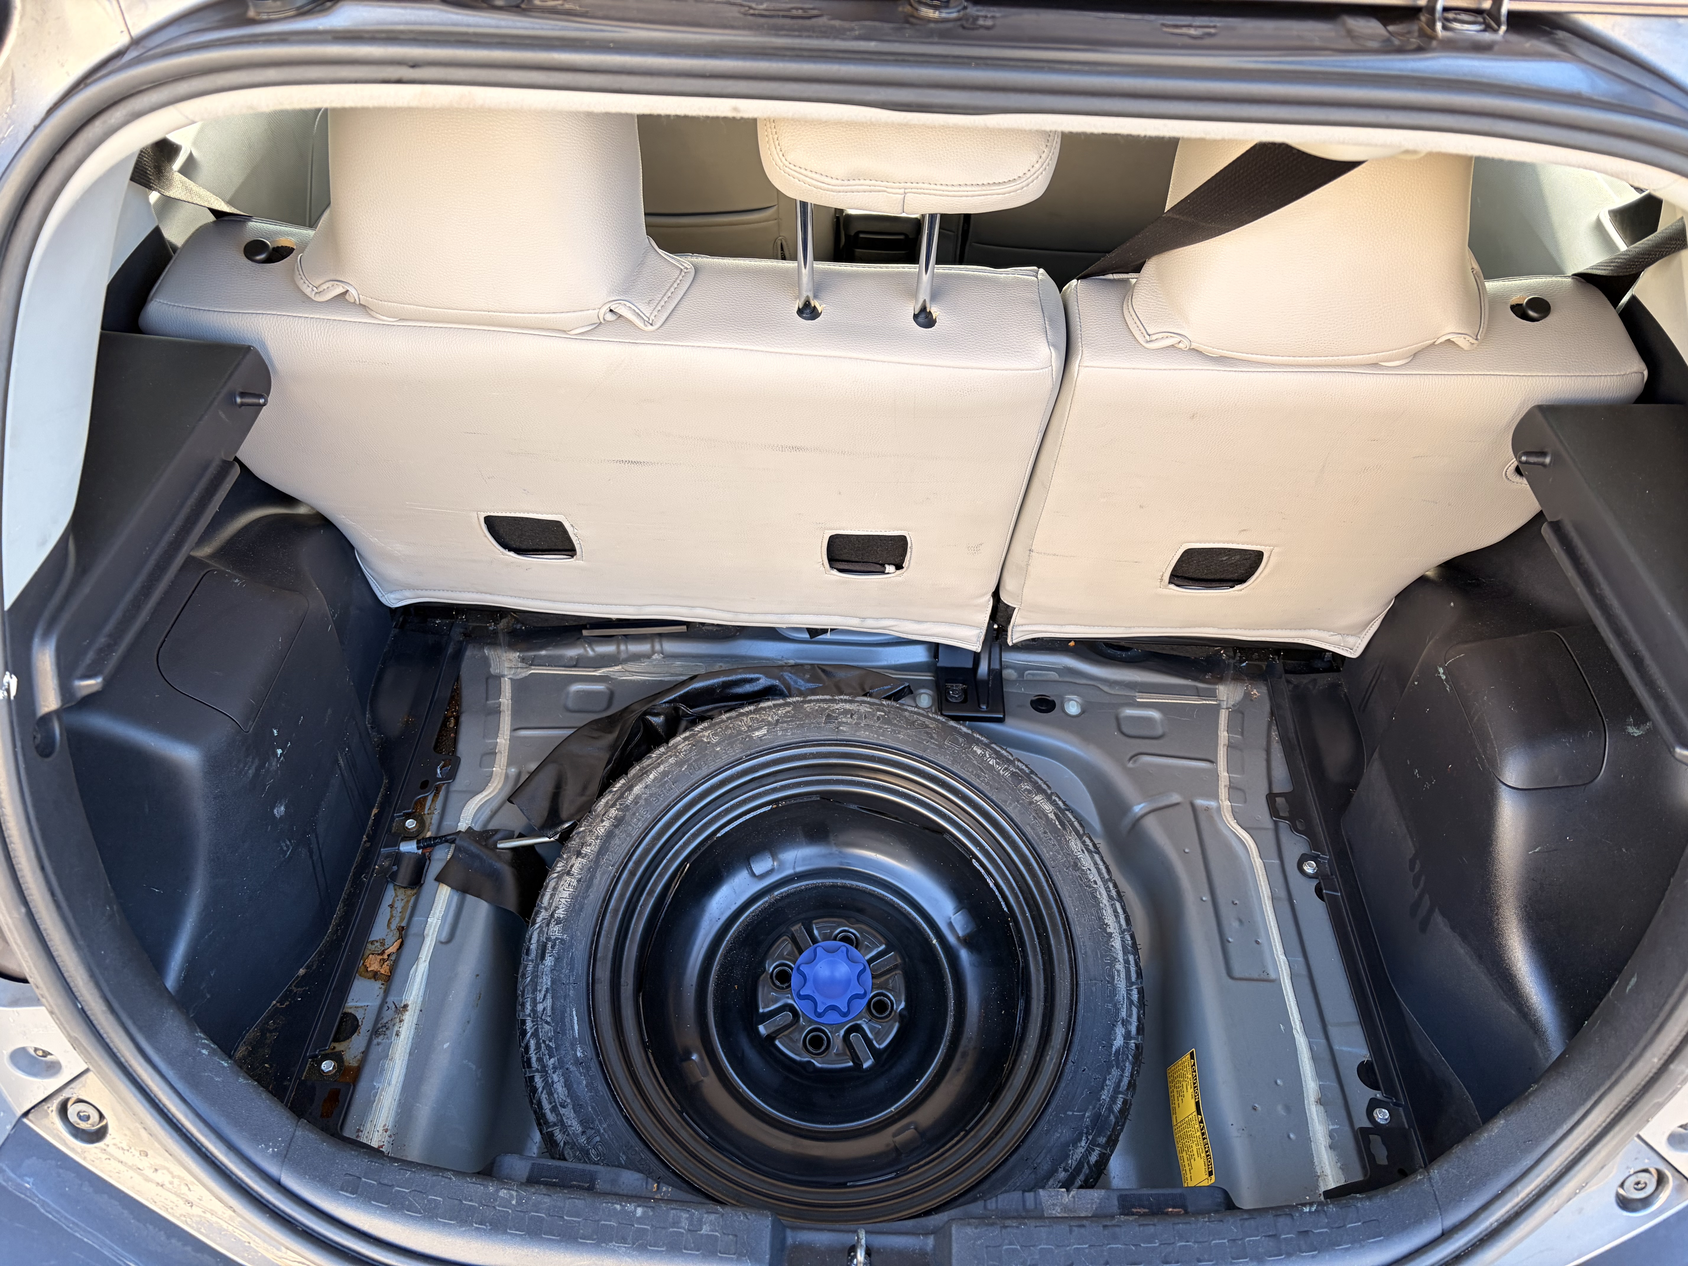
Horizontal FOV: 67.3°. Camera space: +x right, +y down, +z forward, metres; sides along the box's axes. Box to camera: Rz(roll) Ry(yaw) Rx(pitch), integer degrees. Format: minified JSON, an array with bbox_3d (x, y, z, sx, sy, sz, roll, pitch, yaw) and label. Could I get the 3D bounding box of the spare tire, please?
[{"bbox_3d":[-0.009,0.327,1.196,0.580,0.130,0.580,0,60,0],"label":"spare tire"}]

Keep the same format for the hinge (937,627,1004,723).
[{"bbox_3d":[0.142,0.040,1.417,0.075,0.095,0.090,3,46,0],"label":"hinge"}]

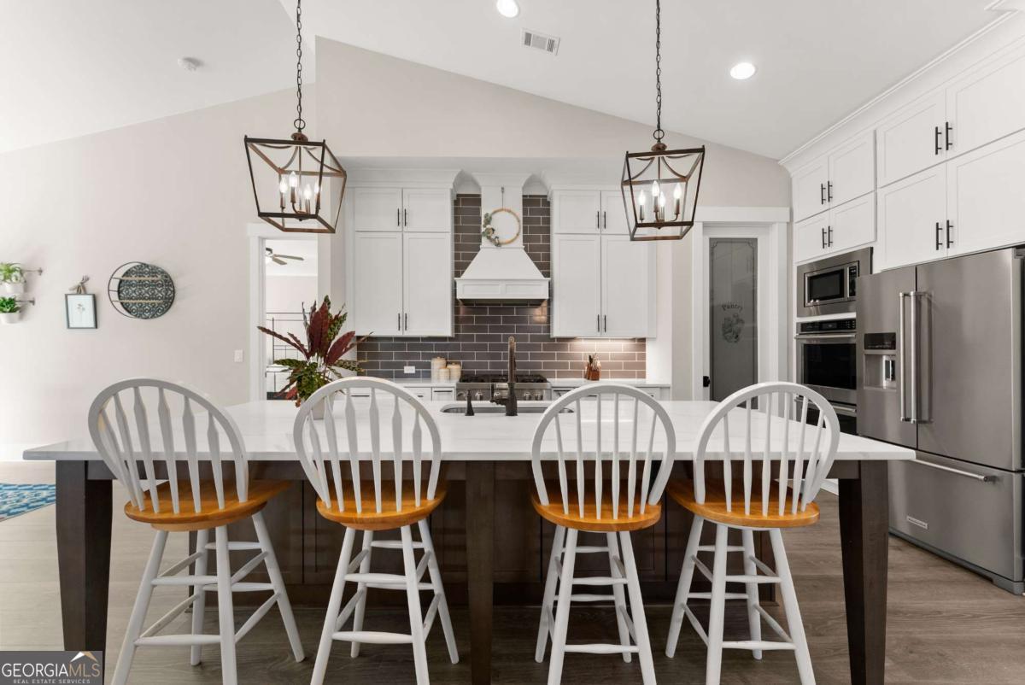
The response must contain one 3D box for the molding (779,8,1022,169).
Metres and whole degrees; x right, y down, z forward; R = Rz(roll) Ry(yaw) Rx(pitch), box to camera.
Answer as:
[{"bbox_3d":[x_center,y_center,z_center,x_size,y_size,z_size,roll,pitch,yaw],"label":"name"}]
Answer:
[{"bbox_3d":[2.596,-1.646,2.913,0.120,0.110,1.680,0,0,-2],"label":"molding"}]

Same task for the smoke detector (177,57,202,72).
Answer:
[{"bbox_3d":[-3.080,-2.635,3.800,0.145,0.050,0.145,-13,0,0],"label":"smoke detector"}]

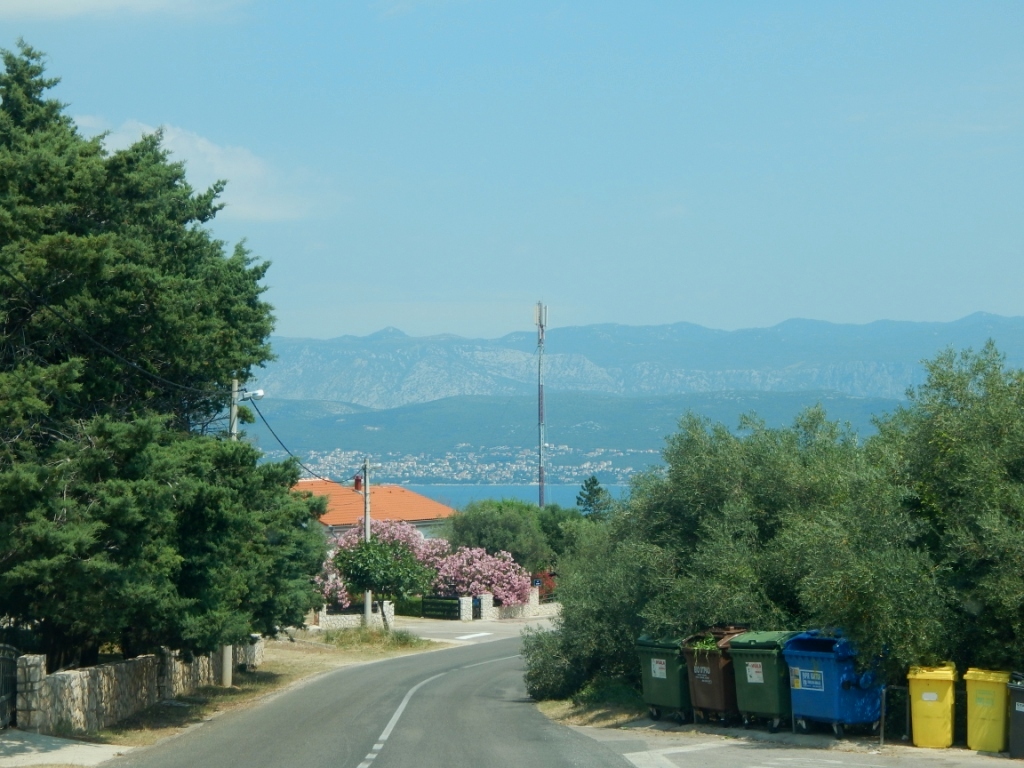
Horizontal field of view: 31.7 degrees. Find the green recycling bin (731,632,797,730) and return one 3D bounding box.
[{"bbox_3d":[4.216,4.734,28.558,1.080,1.460,1.330,5,-8,-32],"label":"green recycling bin"}]

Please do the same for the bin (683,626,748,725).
[{"bbox_3d":[3.565,4.880,29.745,1.080,1.480,1.330,4,-8,-27],"label":"bin"}]

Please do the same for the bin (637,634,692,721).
[{"bbox_3d":[2.901,5.066,31.018,1.080,1.440,1.330,5,-8,-32],"label":"bin"}]

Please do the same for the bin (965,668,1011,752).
[{"bbox_3d":[6.470,4.390,24.456,0.610,1.080,0.770,-3,-8,25],"label":"bin"}]

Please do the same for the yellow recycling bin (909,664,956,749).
[{"bbox_3d":[5.787,4.411,24.728,0.610,1.090,0.770,-2,-7,19],"label":"yellow recycling bin"}]

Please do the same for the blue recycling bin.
[{"bbox_3d":[4.901,4.562,27.320,1.080,1.480,1.330,5,-8,-30],"label":"blue recycling bin"}]

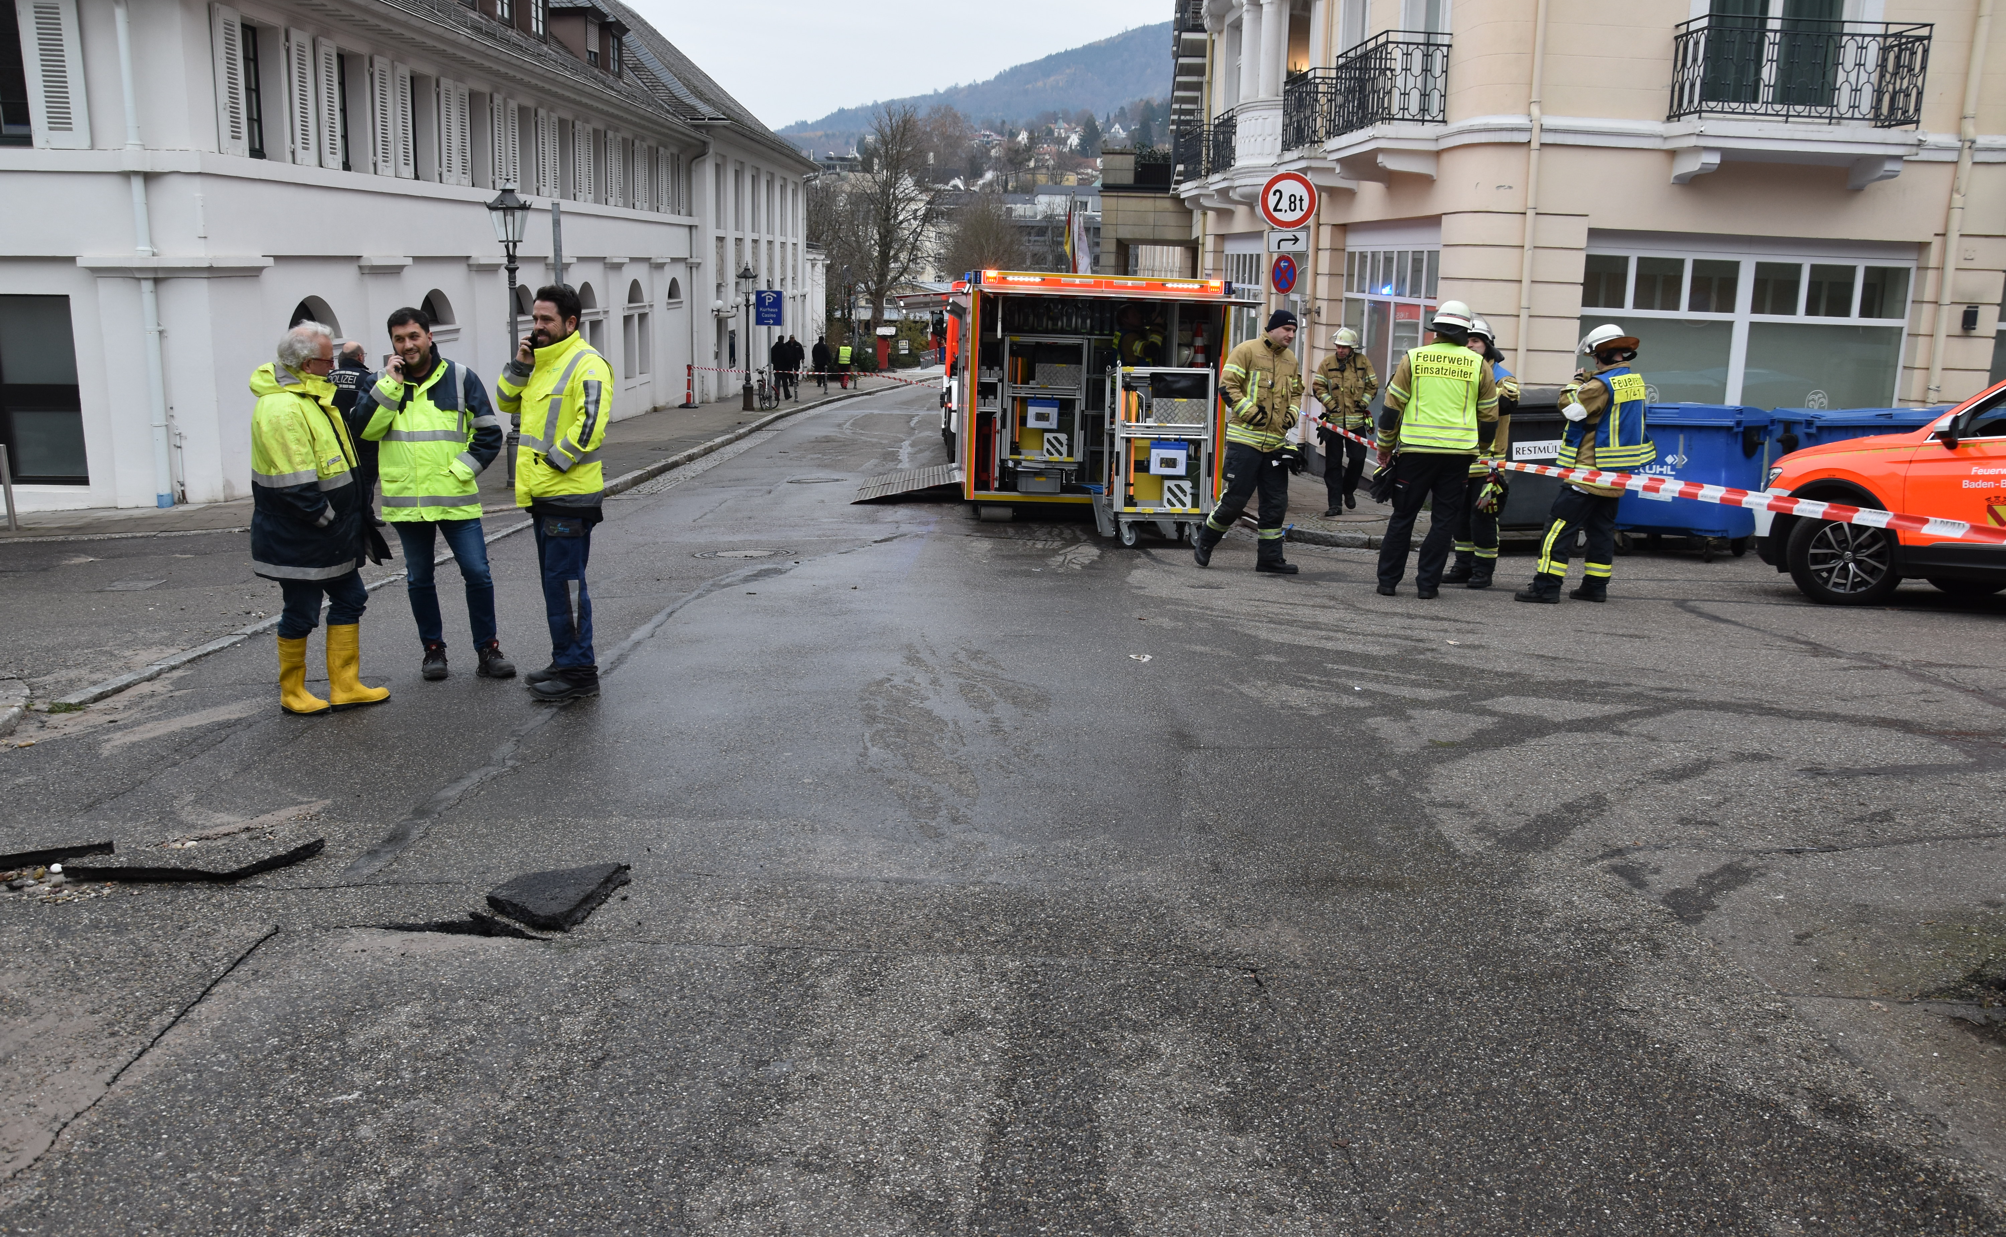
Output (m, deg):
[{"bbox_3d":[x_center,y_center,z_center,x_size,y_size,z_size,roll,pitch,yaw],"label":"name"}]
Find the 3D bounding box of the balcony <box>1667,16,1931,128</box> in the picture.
[{"bbox_3d":[7.052,-4.828,13.311,2.000,0.880,0.660,2,13,1],"label":"balcony"}]

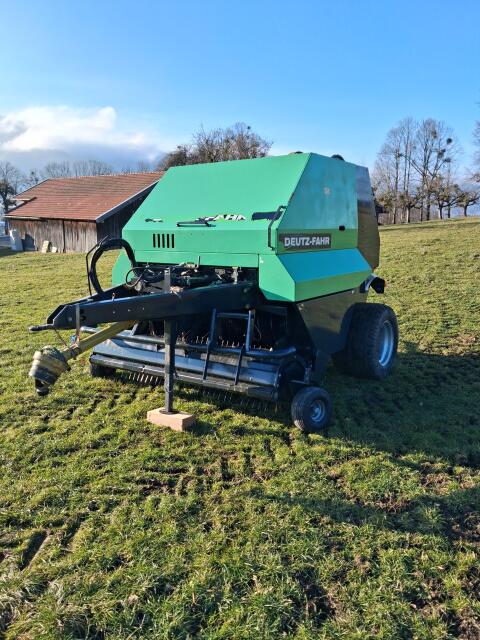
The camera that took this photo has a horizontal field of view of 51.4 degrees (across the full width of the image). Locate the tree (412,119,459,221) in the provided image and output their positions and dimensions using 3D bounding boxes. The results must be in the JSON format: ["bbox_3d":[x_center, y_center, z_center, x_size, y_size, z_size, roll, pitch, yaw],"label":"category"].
[{"bbox_3d":[25.439,-19.092,63.912,5.990,12.720,5.690,0,10,0],"label":"tree"}]

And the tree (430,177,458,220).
[{"bbox_3d":[25.392,-15.058,61.563,3.478,5.103,3.304,0,10,0],"label":"tree"}]

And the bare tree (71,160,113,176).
[{"bbox_3d":[-23.654,-18.645,78.919,6.410,12.637,6.090,0,10,0],"label":"bare tree"}]

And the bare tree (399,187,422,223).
[{"bbox_3d":[21.171,-14.128,61.649,2.981,4.098,2.832,0,10,0],"label":"bare tree"}]

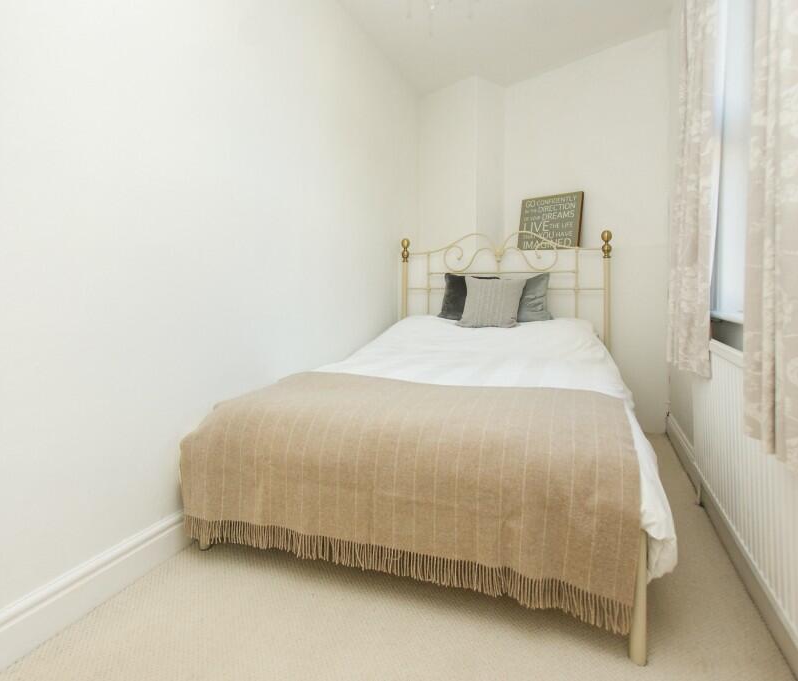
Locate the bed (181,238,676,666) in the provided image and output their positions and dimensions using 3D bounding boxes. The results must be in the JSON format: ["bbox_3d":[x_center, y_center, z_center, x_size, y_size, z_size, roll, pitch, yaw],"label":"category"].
[{"bbox_3d":[0.308,0.011,2.068,1.480,1.240,2.060,2,7,22],"label":"bed"}]

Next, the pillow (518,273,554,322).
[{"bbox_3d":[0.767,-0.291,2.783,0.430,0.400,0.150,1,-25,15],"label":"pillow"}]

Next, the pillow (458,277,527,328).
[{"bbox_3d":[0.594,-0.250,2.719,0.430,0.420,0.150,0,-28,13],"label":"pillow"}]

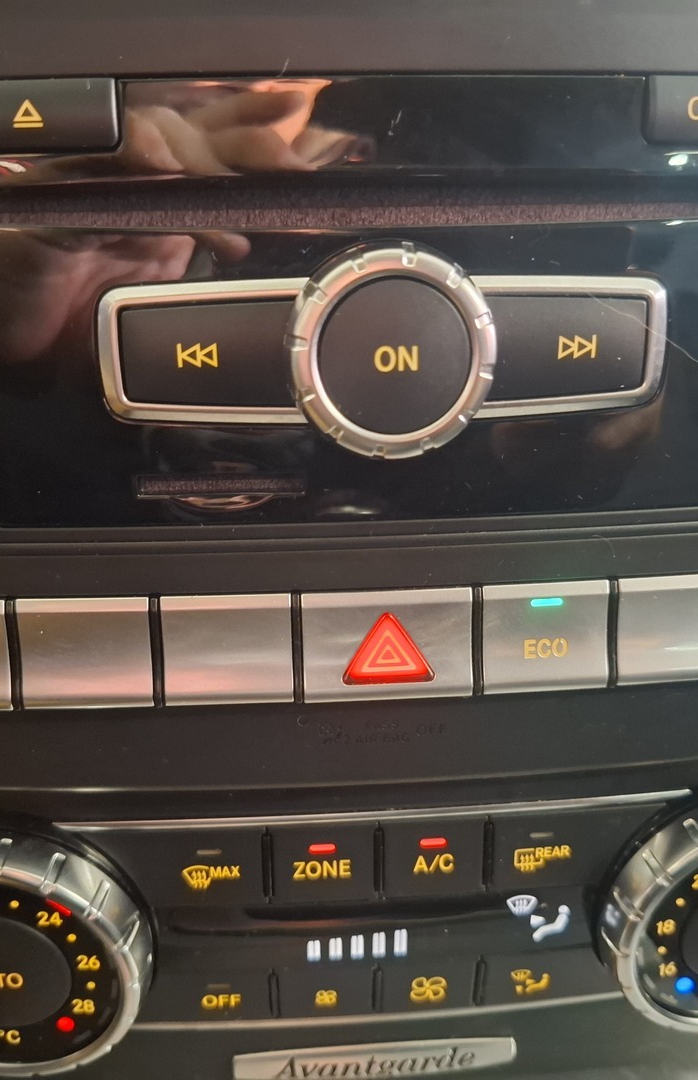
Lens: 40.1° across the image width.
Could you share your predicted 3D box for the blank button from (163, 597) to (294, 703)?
[{"bbox_3d":[-0.020,0.018,0.163,0.022,0.019,0.007,-1,15,-1],"label":"blank button"}]

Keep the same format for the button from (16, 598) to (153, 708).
[{"bbox_3d":[-0.044,0.018,0.163,0.022,0.020,0.007,-1,15,2],"label":"button"}]

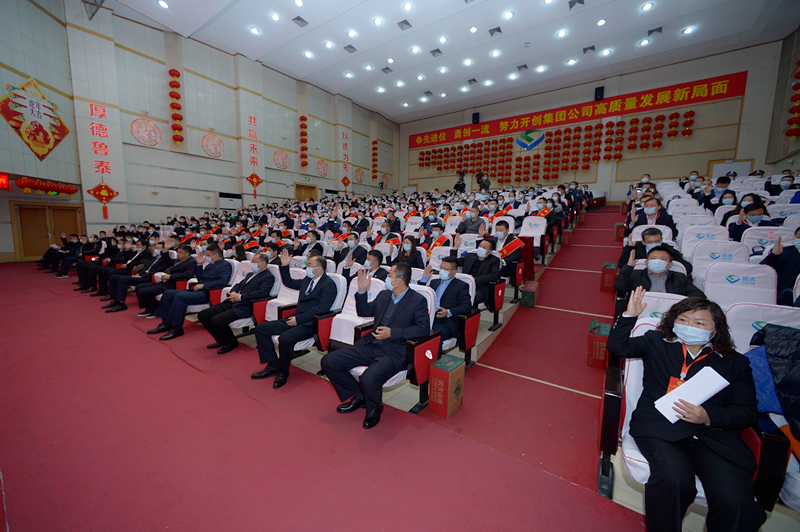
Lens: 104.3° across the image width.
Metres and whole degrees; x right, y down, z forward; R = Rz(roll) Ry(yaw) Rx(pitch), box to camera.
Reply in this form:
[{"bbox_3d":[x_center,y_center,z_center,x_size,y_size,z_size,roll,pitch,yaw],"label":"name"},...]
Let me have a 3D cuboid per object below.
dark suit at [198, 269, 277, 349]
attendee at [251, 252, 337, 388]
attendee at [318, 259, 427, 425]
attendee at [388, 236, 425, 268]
[{"bbox_3d":[-1.986,0.493,4.111,0.647,0.925,0.801,5,8,34],"label":"dark suit"},{"bbox_3d":[-1.132,0.473,3.413,0.740,1.253,0.971,5,8,34],"label":"attendee"},{"bbox_3d":[-0.154,0.584,2.787,0.729,1.207,0.904,5,8,34],"label":"attendee"},{"bbox_3d":[-0.004,0.138,4.991,0.600,1.220,0.850,5,8,35],"label":"attendee"}]

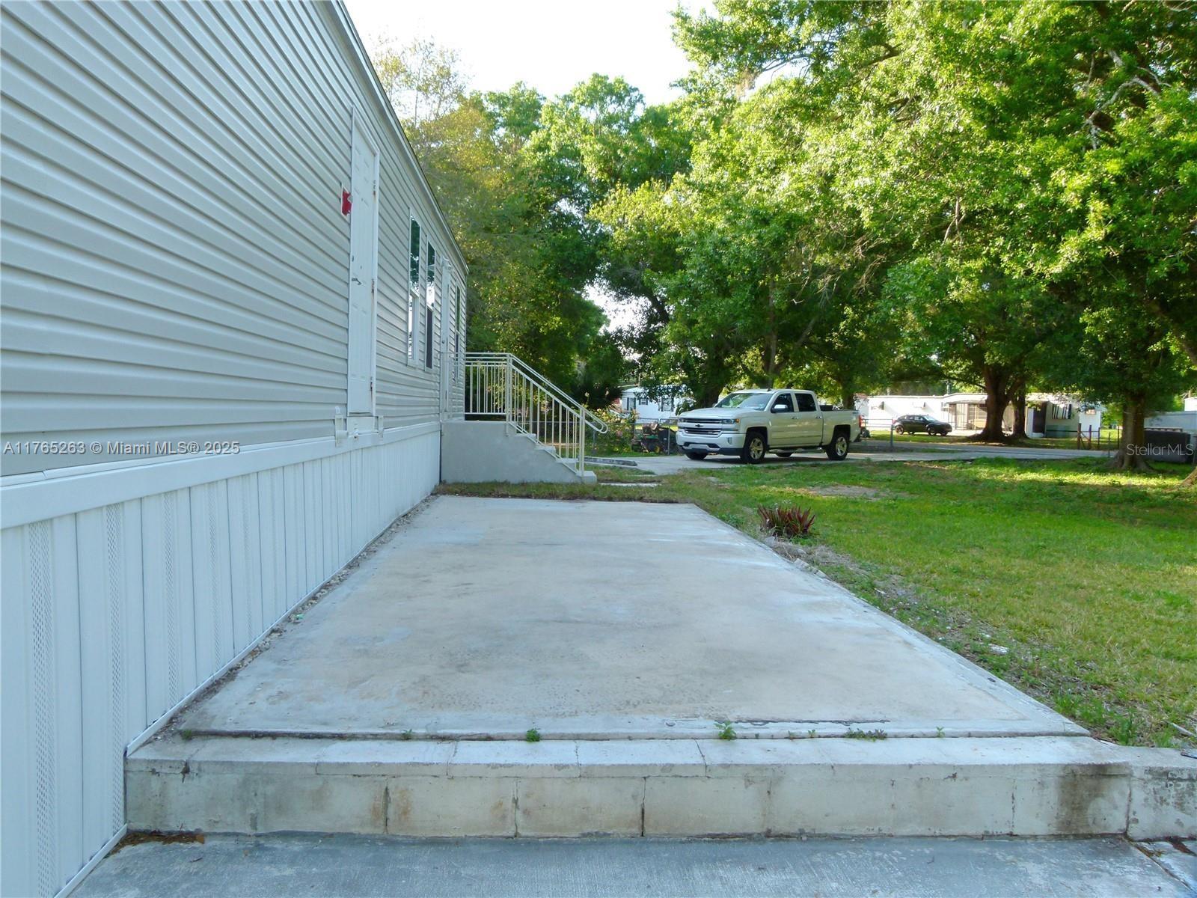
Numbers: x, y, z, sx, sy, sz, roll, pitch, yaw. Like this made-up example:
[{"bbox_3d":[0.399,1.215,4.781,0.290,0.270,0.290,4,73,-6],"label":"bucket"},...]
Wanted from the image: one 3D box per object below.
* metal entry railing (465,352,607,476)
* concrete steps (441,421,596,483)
[{"bbox_3d":[-1.009,-0.494,11.969,2.160,1.620,1.020,1,2,-4],"label":"metal entry railing"},{"bbox_3d":[-1.085,0.043,12.016,2.070,0.830,1.120,1,2,-4],"label":"concrete steps"}]

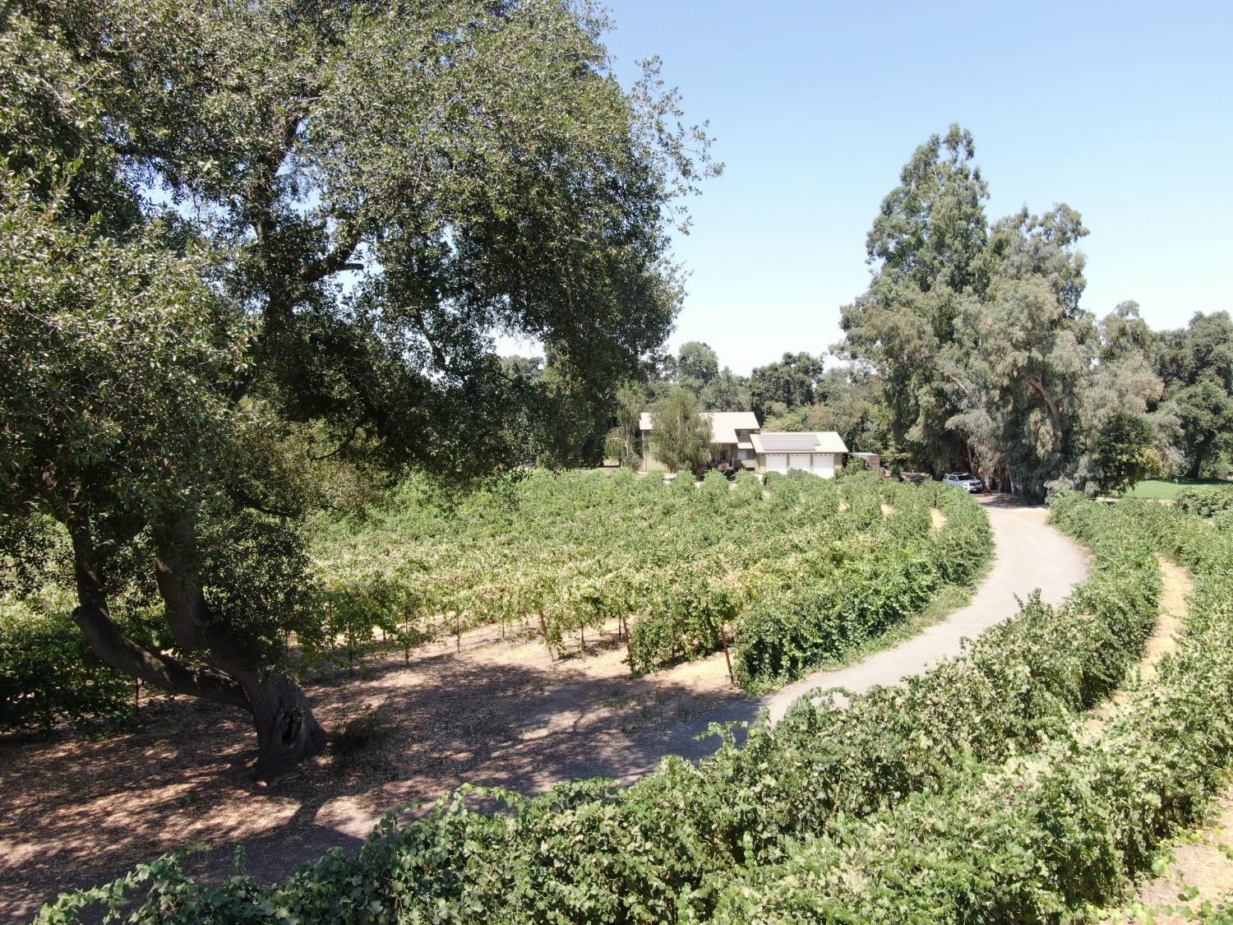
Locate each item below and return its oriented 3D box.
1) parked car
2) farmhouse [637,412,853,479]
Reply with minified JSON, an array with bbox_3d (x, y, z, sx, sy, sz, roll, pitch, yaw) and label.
[{"bbox_3d":[35.683,2.059,91.500,1.930,1.800,4.800,0,3,-9],"label":"parked car"},{"bbox_3d":[15.600,-2.656,114.511,25.500,7.600,13.000,0,3,-1],"label":"farmhouse"}]

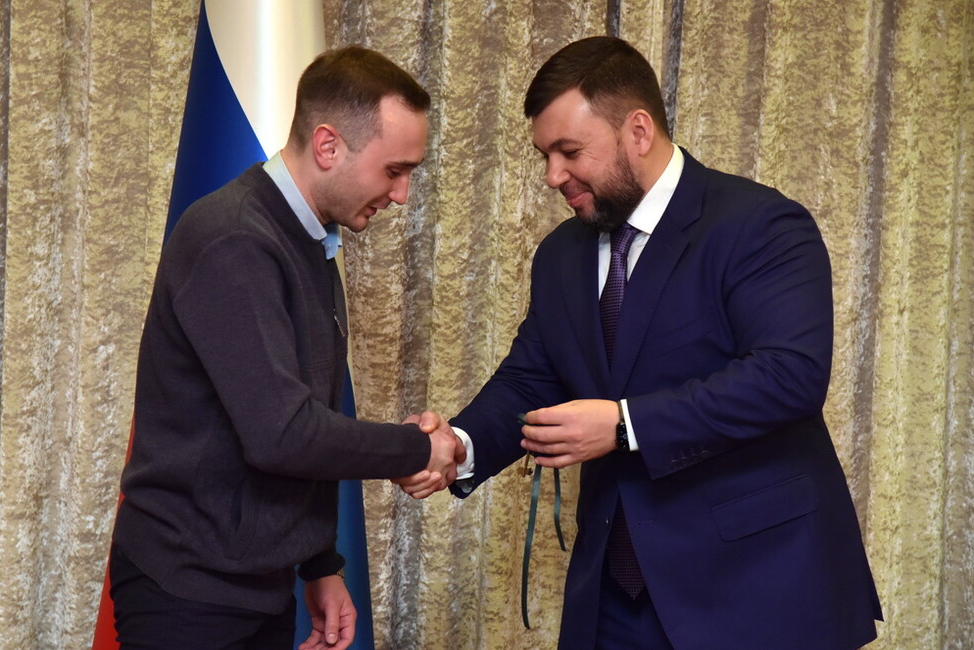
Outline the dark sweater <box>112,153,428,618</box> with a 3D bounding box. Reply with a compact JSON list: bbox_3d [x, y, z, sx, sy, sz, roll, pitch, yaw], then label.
[{"bbox_3d":[-0.313,0.094,3.900,0.450,0.640,0.520,6,3,16],"label":"dark sweater"}]

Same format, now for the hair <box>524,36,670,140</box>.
[{"bbox_3d":[0.157,-0.327,3.850,0.205,0.170,0.170,-21,11,-23],"label":"hair"}]

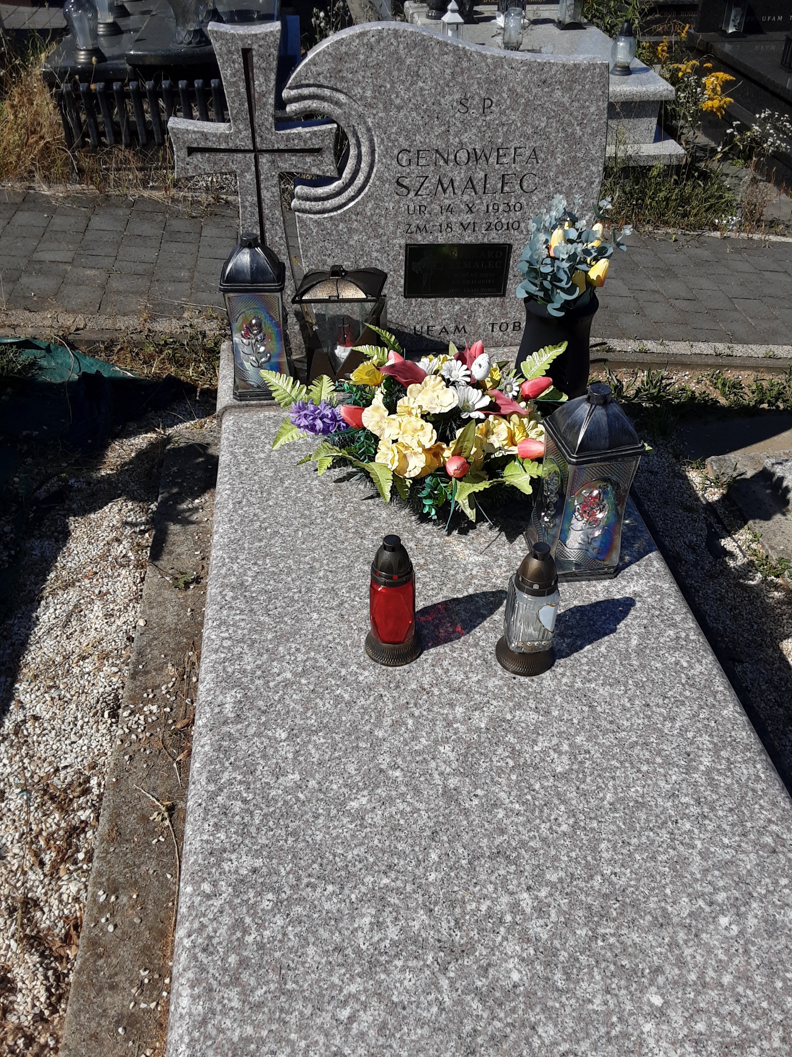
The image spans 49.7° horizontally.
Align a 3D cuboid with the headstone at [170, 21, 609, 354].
[{"bbox_3d":[-0.002,-0.714,1.871,0.912,0.674,0.084,-3,39,-6],"label":"headstone"}]

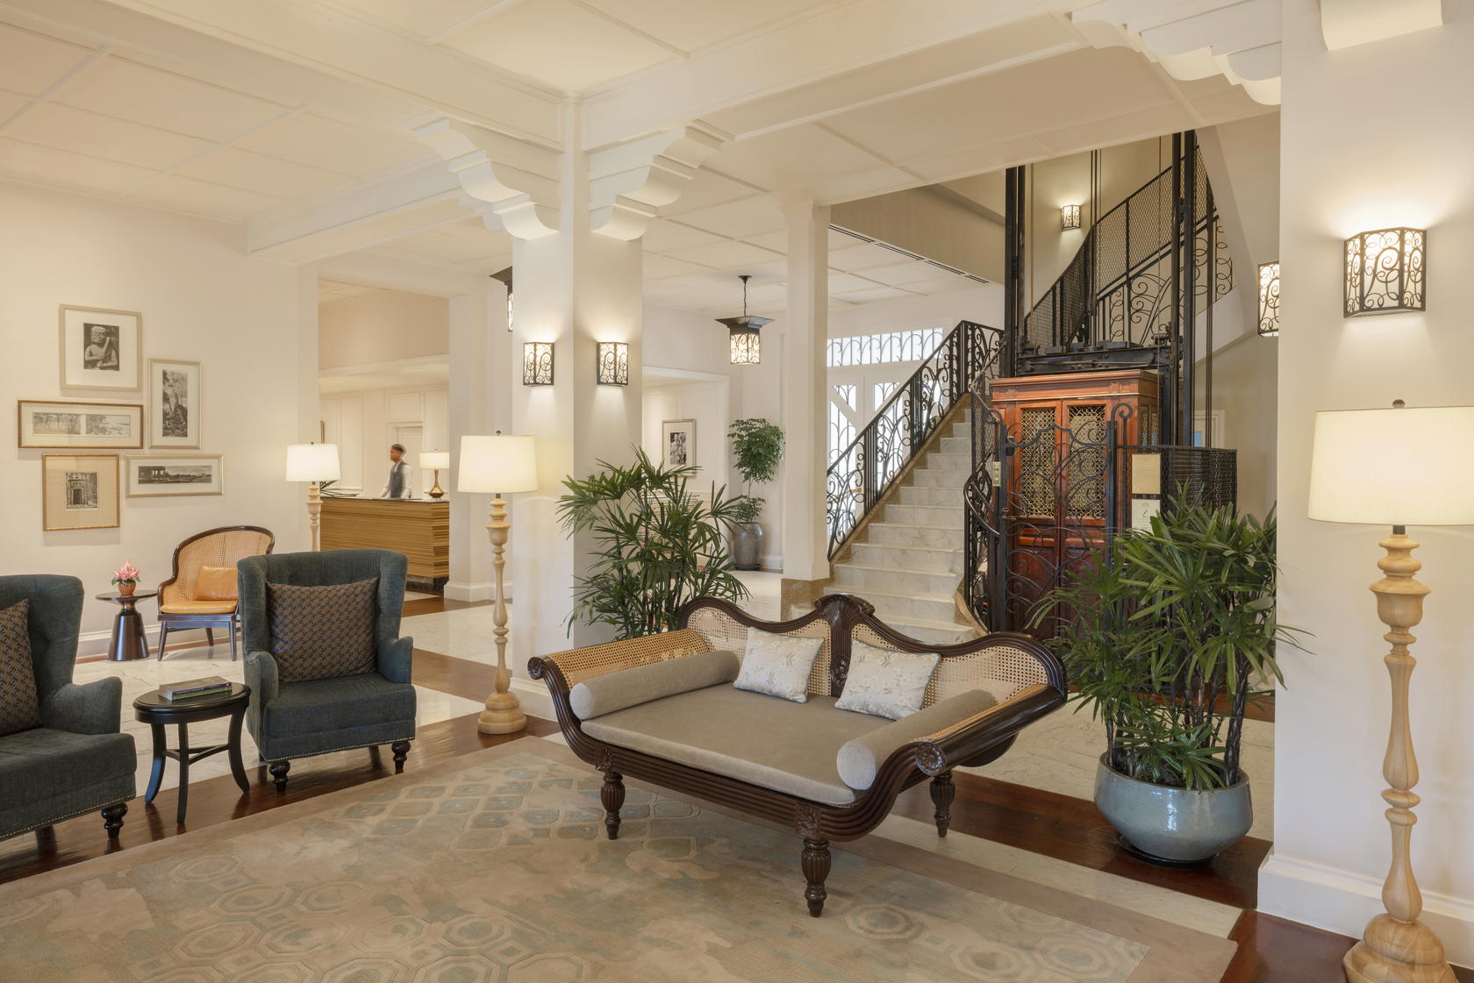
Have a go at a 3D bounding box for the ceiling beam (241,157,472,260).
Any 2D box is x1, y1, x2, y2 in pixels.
[{"bbox_3d":[-2.775,-2.173,7.240,3.450,0.300,0.410,1,2,39],"label":"ceiling beam"}]

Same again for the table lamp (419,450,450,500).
[{"bbox_3d":[-3.692,-0.217,11.573,0.410,0.610,0.410,-1,2,-18],"label":"table lamp"}]

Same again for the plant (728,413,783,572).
[{"bbox_3d":[0.203,0.024,12.937,0.780,2.070,0.780,0,2,0],"label":"plant"}]

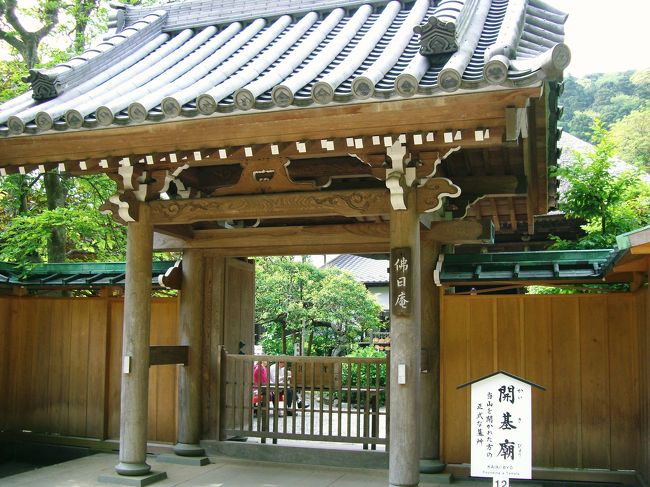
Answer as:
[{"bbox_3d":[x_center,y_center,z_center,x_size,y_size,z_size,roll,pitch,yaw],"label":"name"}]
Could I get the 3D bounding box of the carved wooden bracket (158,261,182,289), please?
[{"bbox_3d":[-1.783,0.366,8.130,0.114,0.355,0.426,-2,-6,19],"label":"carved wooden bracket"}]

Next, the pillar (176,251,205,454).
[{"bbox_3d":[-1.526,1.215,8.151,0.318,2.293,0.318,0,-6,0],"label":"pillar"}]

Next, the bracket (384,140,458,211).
[{"bbox_3d":[0.831,-0.523,6.222,0.611,0.540,0.525,-2,-6,19],"label":"bracket"}]

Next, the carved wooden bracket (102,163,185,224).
[{"bbox_3d":[-1.905,-0.440,7.150,0.951,0.540,0.540,-2,-6,19],"label":"carved wooden bracket"}]

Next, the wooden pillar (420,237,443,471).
[{"bbox_3d":[1.051,1.120,7.286,0.307,2.286,0.307,-2,-6,19],"label":"wooden pillar"}]

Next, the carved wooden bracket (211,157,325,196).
[{"bbox_3d":[-0.535,-0.630,6.840,1.157,0.355,0.114,-2,-6,19],"label":"carved wooden bracket"}]

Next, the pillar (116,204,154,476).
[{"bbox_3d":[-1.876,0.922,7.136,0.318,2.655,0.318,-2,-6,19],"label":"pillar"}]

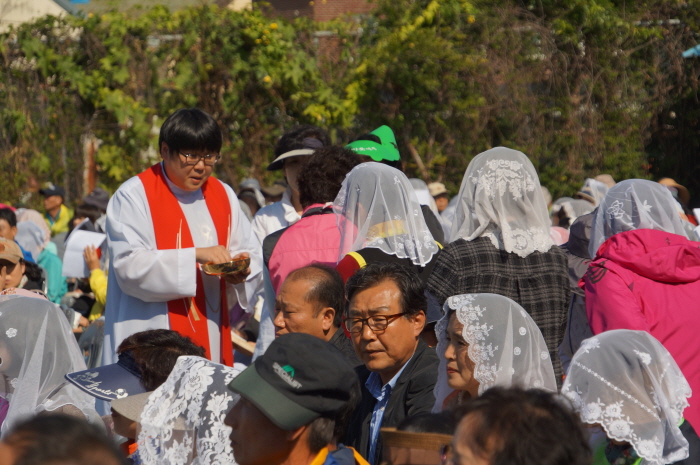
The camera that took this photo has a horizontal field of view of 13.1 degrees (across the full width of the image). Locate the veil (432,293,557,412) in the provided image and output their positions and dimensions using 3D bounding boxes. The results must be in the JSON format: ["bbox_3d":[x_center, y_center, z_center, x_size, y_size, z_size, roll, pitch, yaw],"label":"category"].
[{"bbox_3d":[0.338,0.289,7.100,0.300,0.310,0.280,-1,2,-31],"label":"veil"}]

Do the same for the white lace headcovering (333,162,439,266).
[{"bbox_3d":[0.101,-0.052,8.750,0.290,0.310,0.290,-1,2,-23],"label":"white lace headcovering"}]

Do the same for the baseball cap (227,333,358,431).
[{"bbox_3d":[-0.106,0.281,5.800,0.260,0.145,0.180,-19,36,-38],"label":"baseball cap"}]

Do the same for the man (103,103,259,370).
[{"bbox_3d":[-0.510,0.475,9.250,0.530,1.700,0.430,-1,2,-30],"label":"man"}]

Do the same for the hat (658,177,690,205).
[{"bbox_3d":[2.619,-0.336,25.000,0.360,0.190,0.350,-12,3,1],"label":"hat"}]

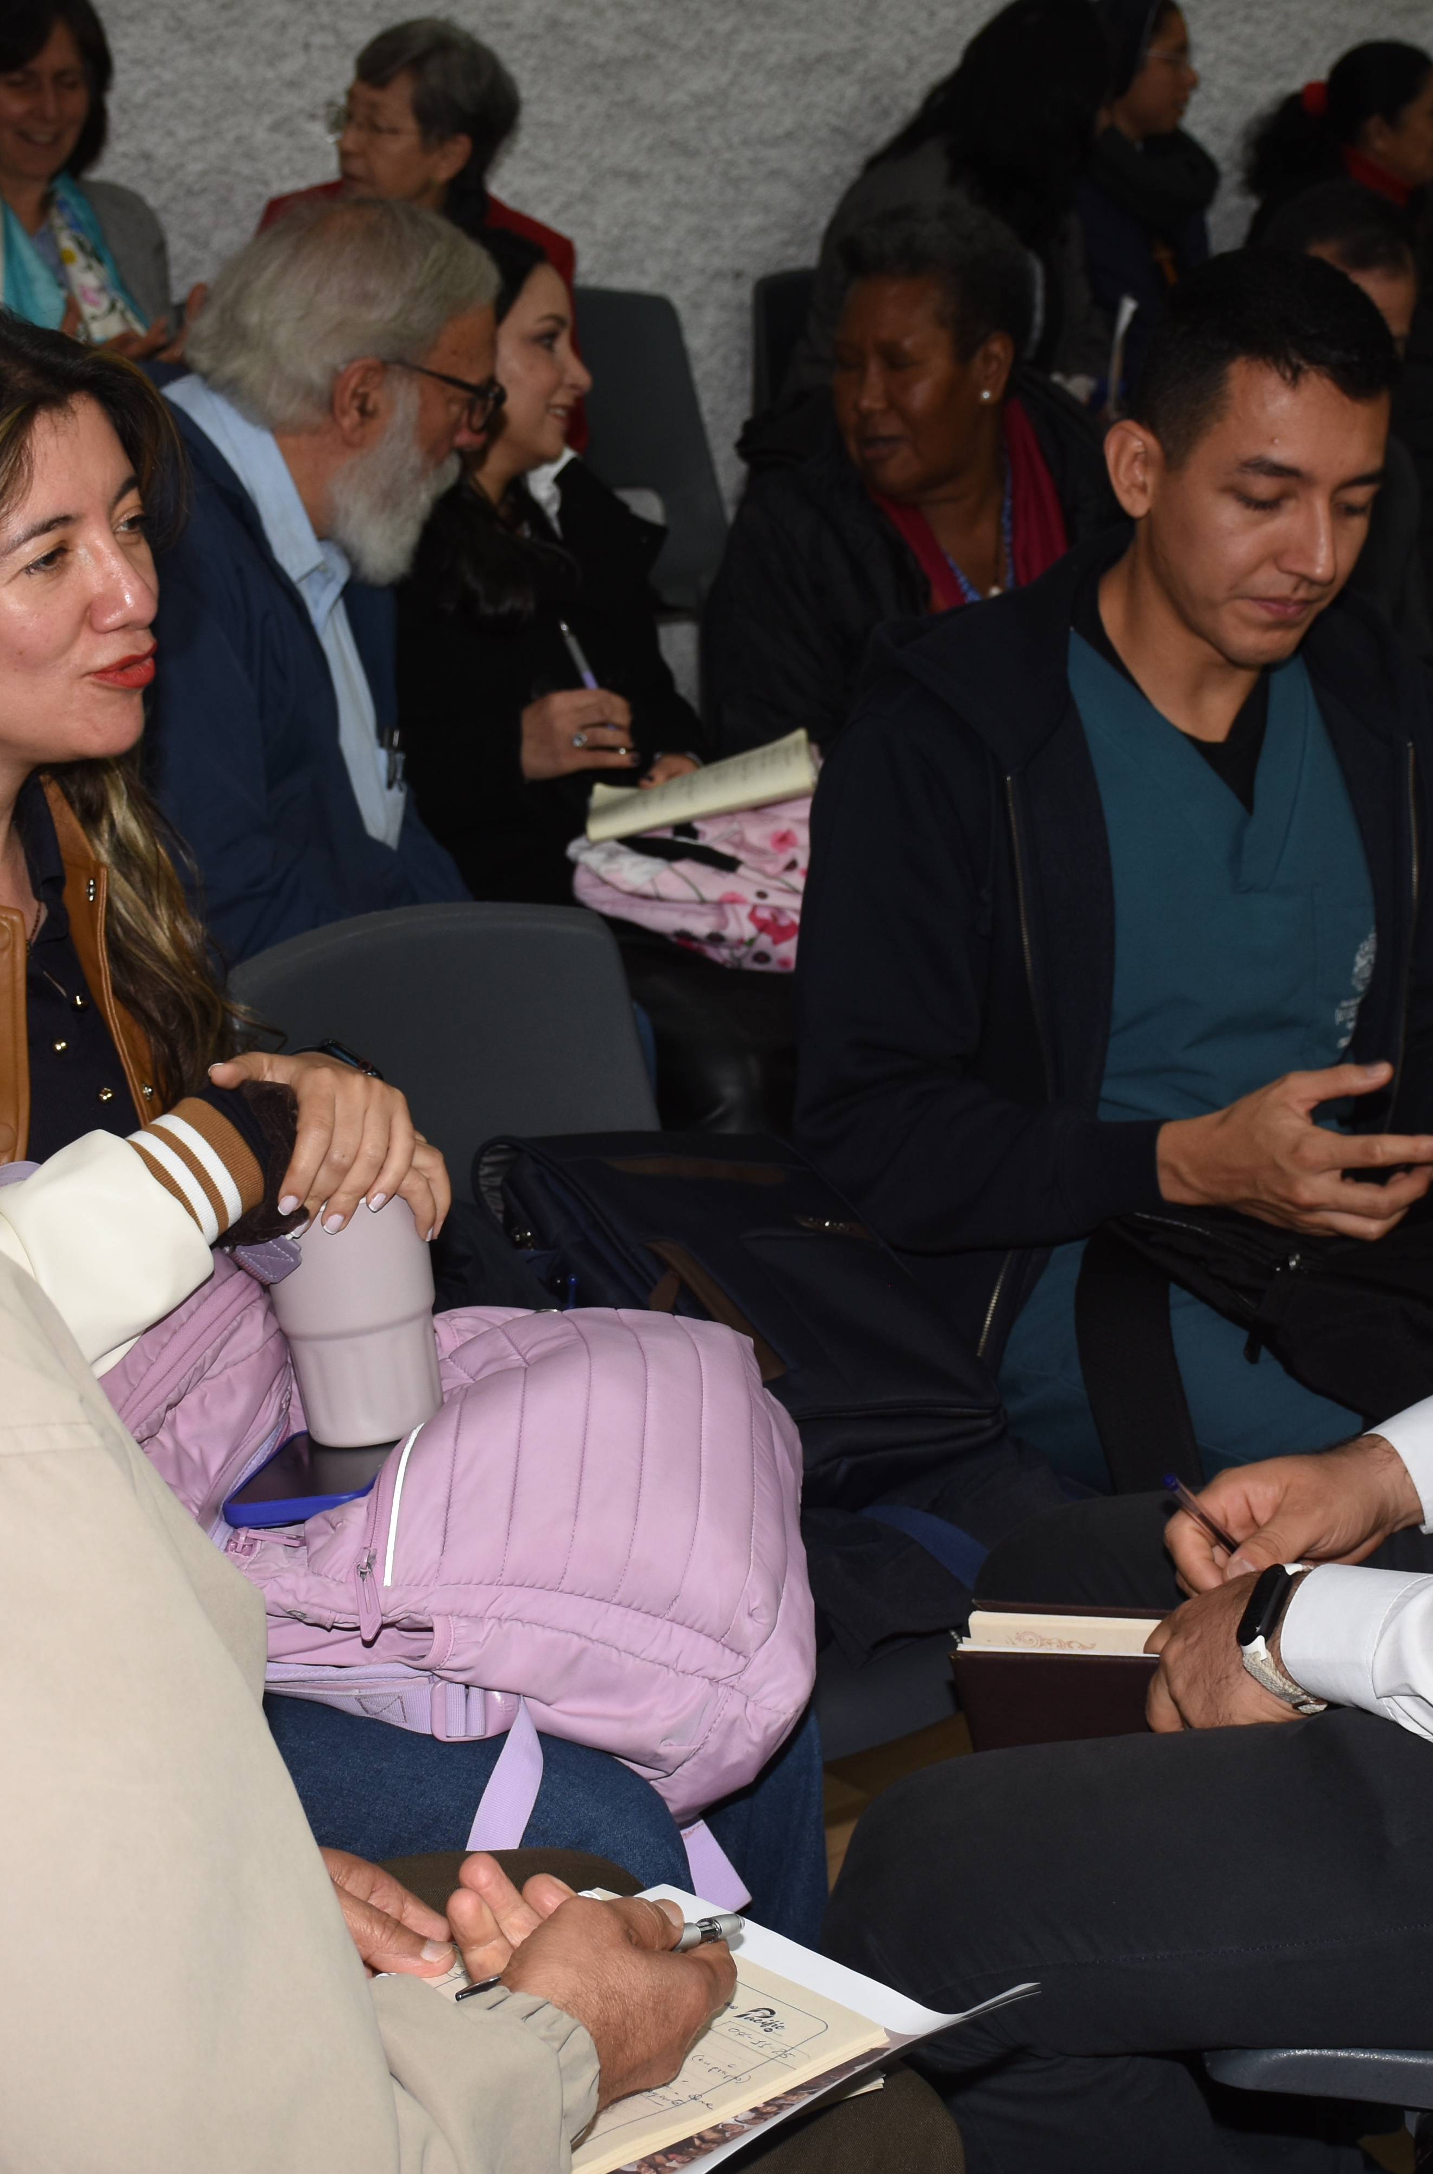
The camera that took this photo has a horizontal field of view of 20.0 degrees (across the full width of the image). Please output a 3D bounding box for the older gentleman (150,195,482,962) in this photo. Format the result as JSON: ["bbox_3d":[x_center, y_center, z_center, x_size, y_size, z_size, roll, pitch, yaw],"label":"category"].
[{"bbox_3d":[-0.150,0.001,2.948,0.740,1.260,0.540,6,18,14],"label":"older gentleman"}]

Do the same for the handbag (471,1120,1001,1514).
[{"bbox_3d":[0.007,0.157,2.500,0.220,0.120,0.310,-3,39,-39],"label":"handbag"}]

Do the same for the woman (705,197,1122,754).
[{"bbox_3d":[0.187,-0.114,3.402,0.520,1.220,0.740,1,17,0],"label":"woman"}]

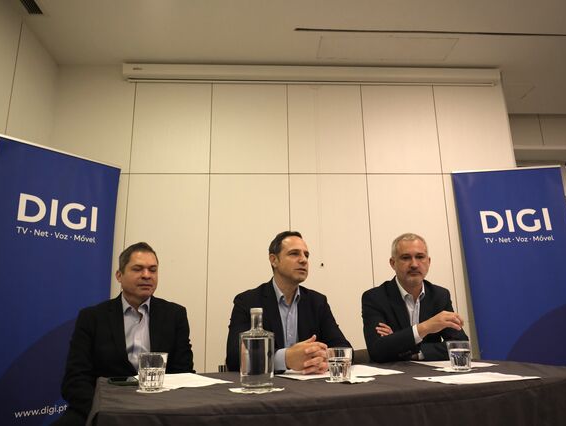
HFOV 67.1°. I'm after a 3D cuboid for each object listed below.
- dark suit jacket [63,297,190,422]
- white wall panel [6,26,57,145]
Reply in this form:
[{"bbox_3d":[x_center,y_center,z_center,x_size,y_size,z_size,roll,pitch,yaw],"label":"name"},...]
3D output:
[{"bbox_3d":[-0.640,0.620,1.745,0.570,0.570,0.380,4,-14,-20],"label":"dark suit jacket"},{"bbox_3d":[-1.997,-0.879,3.391,0.035,1.006,0.535,0,-14,-3],"label":"white wall panel"}]

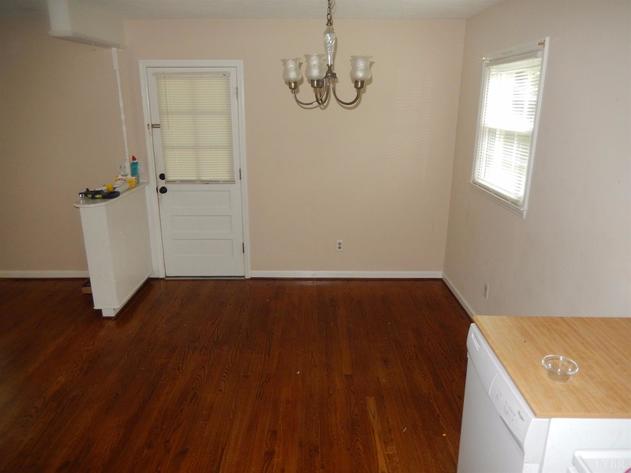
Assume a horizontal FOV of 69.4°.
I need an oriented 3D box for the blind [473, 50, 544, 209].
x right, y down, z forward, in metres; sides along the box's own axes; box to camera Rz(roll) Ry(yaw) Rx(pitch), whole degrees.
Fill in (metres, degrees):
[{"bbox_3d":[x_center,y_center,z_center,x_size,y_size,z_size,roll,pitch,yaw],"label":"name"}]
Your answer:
[{"bbox_3d":[1.316,-0.758,3.194,0.050,0.910,0.930,0,16,0],"label":"blind"}]

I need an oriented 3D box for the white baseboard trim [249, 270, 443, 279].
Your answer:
[{"bbox_3d":[0.323,0.395,4.649,1.983,0.085,0.016,0,16,0],"label":"white baseboard trim"}]

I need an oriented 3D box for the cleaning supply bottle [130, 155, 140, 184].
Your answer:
[{"bbox_3d":[-1.697,-0.621,4.282,0.075,0.283,0.063,0,16,0],"label":"cleaning supply bottle"}]

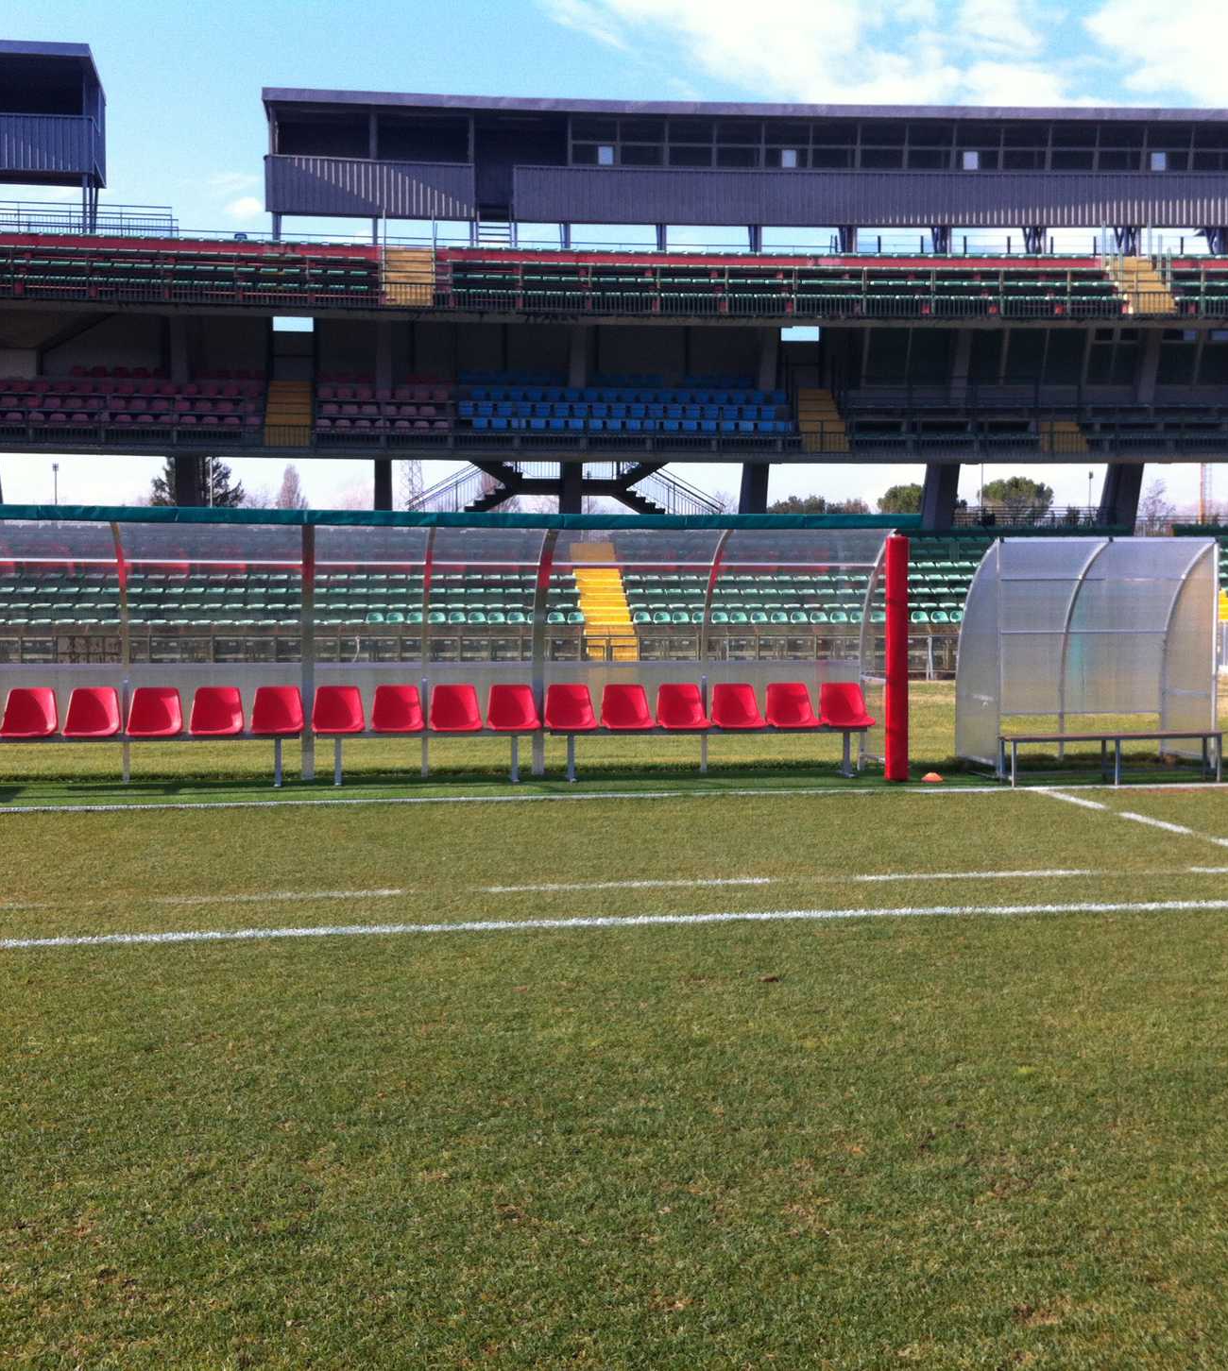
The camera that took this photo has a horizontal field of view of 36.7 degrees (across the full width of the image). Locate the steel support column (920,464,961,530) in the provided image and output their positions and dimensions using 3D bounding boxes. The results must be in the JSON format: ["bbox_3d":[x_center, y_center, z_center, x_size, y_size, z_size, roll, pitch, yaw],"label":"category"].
[{"bbox_3d":[8.910,-5.119,50.500,0.500,1.850,1.200,0,20,-3],"label":"steel support column"}]

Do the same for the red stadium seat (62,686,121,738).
[{"bbox_3d":[-3.958,0.201,14.065,0.425,0.361,0.420,0,4,-11],"label":"red stadium seat"}]

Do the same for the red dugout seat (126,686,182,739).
[{"bbox_3d":[-3.615,0.207,14.600,0.430,0.400,0.440,0,2,-11],"label":"red dugout seat"}]

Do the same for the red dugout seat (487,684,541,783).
[{"bbox_3d":[-0.823,0.384,14.716,0.425,0.769,0.440,0,4,-11],"label":"red dugout seat"}]

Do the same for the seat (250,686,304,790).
[{"bbox_3d":[-2.830,0.423,15.632,0.440,0.850,0.420,0,1,-11],"label":"seat"}]

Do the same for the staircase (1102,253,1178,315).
[{"bbox_3d":[13.300,-10.020,46.600,1.250,2.100,2.800,0,1,-2],"label":"staircase"}]

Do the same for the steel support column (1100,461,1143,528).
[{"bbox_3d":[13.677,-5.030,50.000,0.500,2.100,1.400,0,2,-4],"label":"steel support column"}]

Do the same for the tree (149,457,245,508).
[{"bbox_3d":[-24.642,-8.384,110.000,7.000,11.500,7.000,0,2,-4],"label":"tree"}]

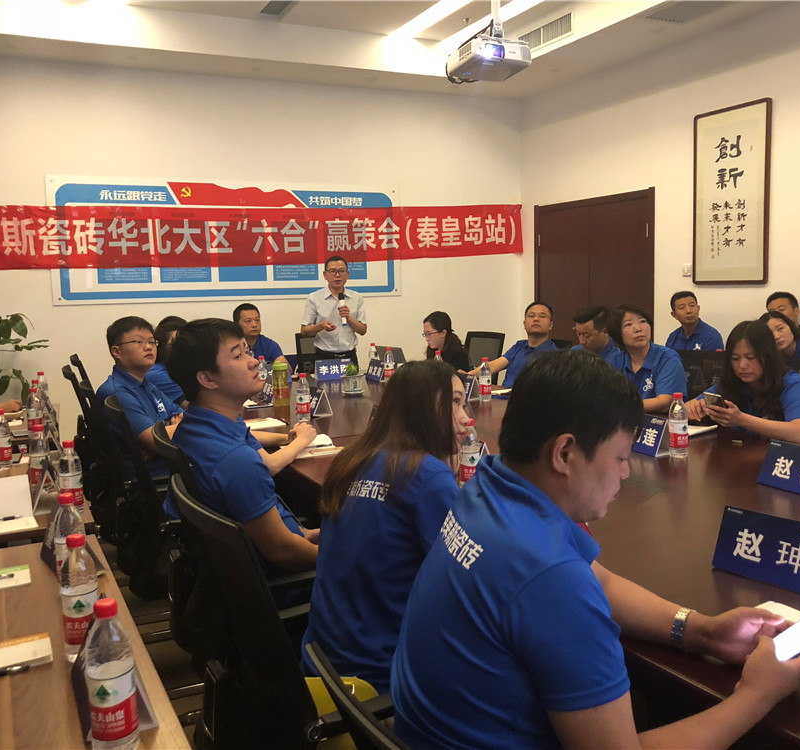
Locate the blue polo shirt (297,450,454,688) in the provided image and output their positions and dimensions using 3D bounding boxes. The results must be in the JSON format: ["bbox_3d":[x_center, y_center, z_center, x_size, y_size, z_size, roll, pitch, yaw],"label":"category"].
[{"bbox_3d":[-0.029,0.447,1.850,0.350,0.570,0.450,-6,8,-36],"label":"blue polo shirt"}]

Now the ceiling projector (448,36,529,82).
[{"bbox_3d":[0.434,-1.515,3.890,0.305,0.095,0.265,-3,2,-24],"label":"ceiling projector"}]

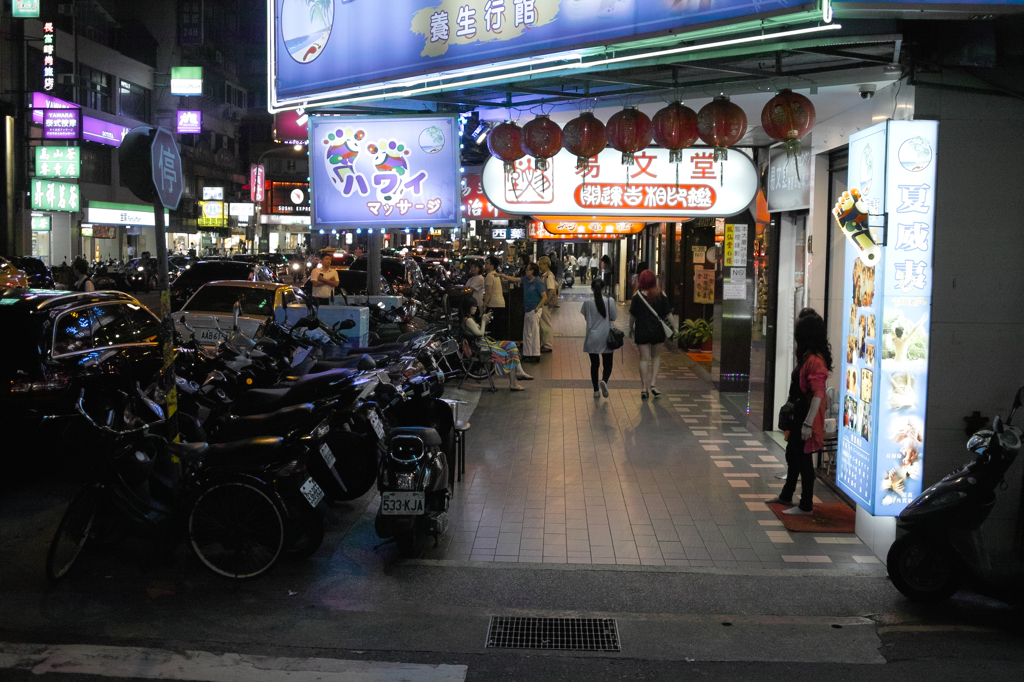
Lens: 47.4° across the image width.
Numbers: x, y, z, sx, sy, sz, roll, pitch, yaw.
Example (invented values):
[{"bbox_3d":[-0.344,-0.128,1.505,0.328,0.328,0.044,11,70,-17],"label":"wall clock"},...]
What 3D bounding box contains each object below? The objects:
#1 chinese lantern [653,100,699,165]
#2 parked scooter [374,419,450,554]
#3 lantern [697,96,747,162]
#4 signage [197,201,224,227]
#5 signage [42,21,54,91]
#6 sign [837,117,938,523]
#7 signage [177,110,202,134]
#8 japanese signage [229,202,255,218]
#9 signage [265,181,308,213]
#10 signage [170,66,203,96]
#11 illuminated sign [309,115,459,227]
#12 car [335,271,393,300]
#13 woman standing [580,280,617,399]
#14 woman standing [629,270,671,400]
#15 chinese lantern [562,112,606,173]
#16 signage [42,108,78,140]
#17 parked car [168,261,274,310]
[{"bbox_3d":[1.167,-1.480,8.317,0.337,0.449,0.337,1,5,2],"label":"chinese lantern"},{"bbox_3d":[-0.612,0.805,7.939,0.640,1.050,1.720,1,5,2],"label":"parked scooter"},{"bbox_3d":[1.410,-1.430,7.847,0.342,0.438,0.342,1,5,2],"label":"lantern"},{"bbox_3d":[-17.012,-7.190,66.000,1.420,1.480,0.280,1,5,2],"label":"signage"},{"bbox_3d":[-16.507,-10.168,41.518,0.409,2.474,0.220,1,5,2],"label":"signage"},{"bbox_3d":[2.351,-0.150,7.368,0.310,2.360,0.890,1,5,2],"label":"sign"},{"bbox_3d":[-14.940,-10.122,54.008,1.158,1.089,0.200,1,5,2],"label":"signage"},{"bbox_3d":[-16.444,-7.978,71.000,1.500,0.850,0.250,1,5,2],"label":"japanese signage"},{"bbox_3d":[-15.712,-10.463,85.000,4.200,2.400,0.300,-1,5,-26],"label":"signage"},{"bbox_3d":[-15.039,-11.990,53.864,1.436,1.390,0.250,1,5,2],"label":"signage"},{"bbox_3d":[-1.071,-1.430,9.850,1.270,0.960,0.150,-1,5,-1],"label":"illuminated sign"},{"bbox_3d":[-2.949,-0.601,23.160,1.740,1.570,4.400,1,5,2],"label":"car"},{"bbox_3d":[1.144,-0.028,15.412,0.460,1.570,0.400,1,5,2],"label":"woman standing"},{"bbox_3d":[1.782,-0.084,15.000,0.550,1.650,0.420,1,5,2],"label":"woman standing"},{"bbox_3d":[0.553,-1.507,8.850,0.345,0.435,0.345,1,5,2],"label":"chinese lantern"},{"bbox_3d":[-16.248,-7.782,42.000,1.280,1.100,0.250,1,5,2],"label":"signage"},{"bbox_3d":[-5.645,-0.885,24.705,1.800,1.650,4.500,1,5,0],"label":"parked car"}]

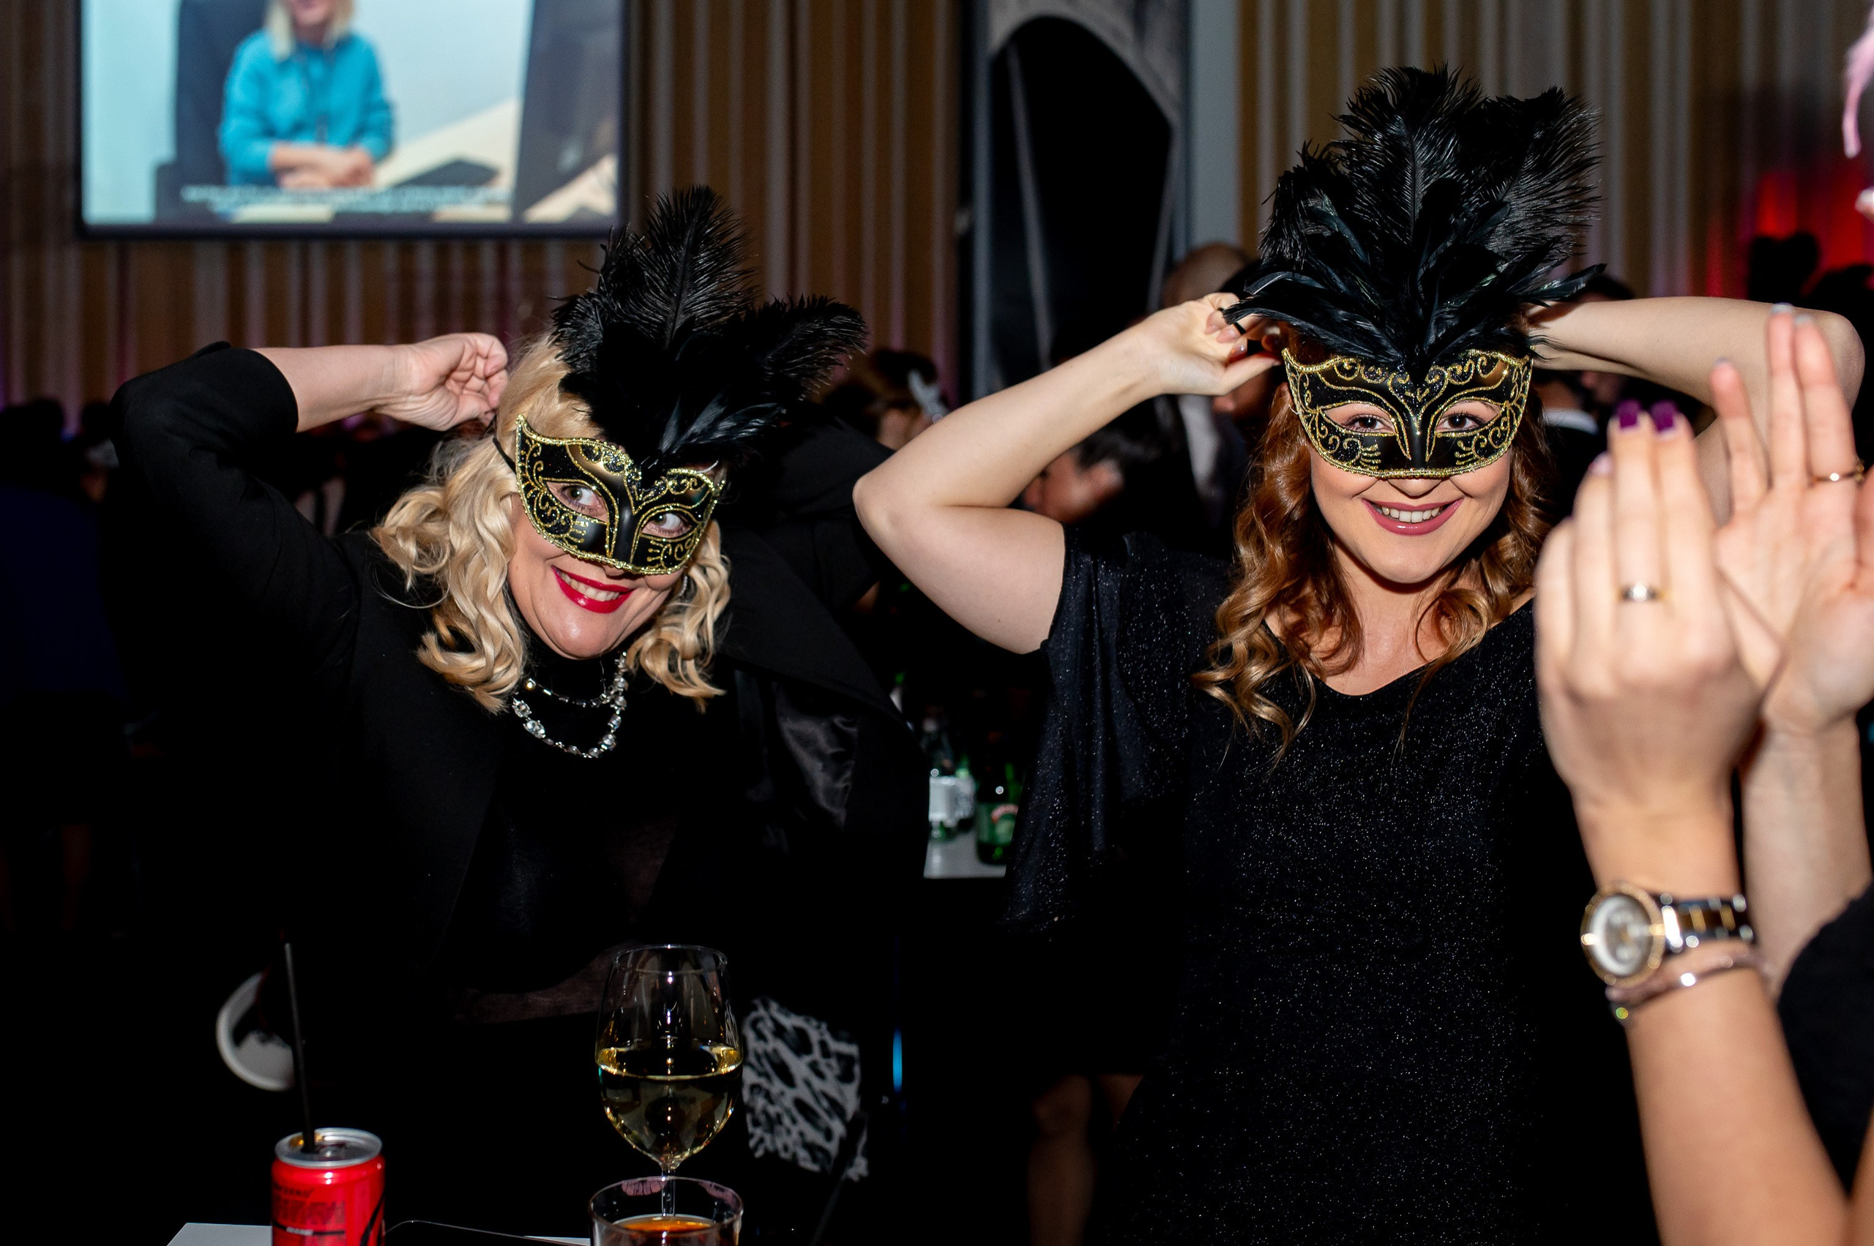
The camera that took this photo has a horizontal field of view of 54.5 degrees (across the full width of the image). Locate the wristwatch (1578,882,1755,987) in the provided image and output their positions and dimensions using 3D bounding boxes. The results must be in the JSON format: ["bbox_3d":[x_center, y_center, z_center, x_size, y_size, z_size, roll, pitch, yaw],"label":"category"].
[{"bbox_3d":[0.275,0.114,0.680,0.053,0.039,0.060,-6,-15,-27],"label":"wristwatch"}]

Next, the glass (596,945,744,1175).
[{"bbox_3d":[-0.147,0.288,0.993,0.079,0.211,0.079,1,3,0],"label":"glass"}]

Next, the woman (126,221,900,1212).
[{"bbox_3d":[-0.305,0.550,1.360,0.590,1.680,0.460,1,4,-9],"label":"woman"}]

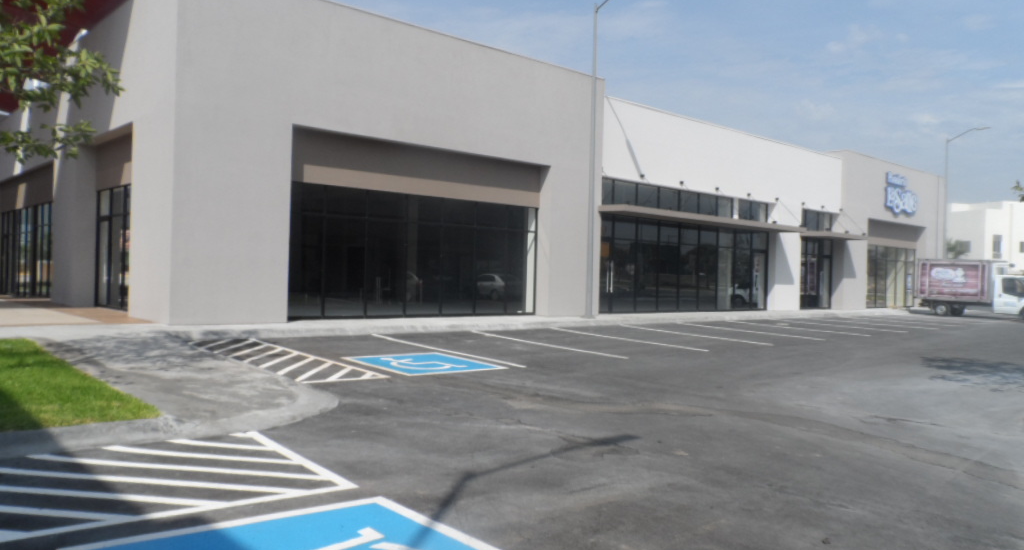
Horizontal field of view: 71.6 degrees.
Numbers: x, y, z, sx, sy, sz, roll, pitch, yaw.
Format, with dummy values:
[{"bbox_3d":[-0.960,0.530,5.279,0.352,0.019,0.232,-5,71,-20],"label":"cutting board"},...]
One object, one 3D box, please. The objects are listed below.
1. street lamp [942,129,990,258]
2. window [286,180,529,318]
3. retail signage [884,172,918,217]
[{"bbox_3d":[23.807,-2.899,37.213,0.380,9.440,2.350,1,0,-39],"label":"street lamp"},{"bbox_3d":[-2.248,-0.473,18.612,7.700,3.190,0.150,1,0,-39],"label":"window"},{"bbox_3d":[19.664,-3.999,35.775,3.700,2.000,0.200,1,0,-39],"label":"retail signage"}]

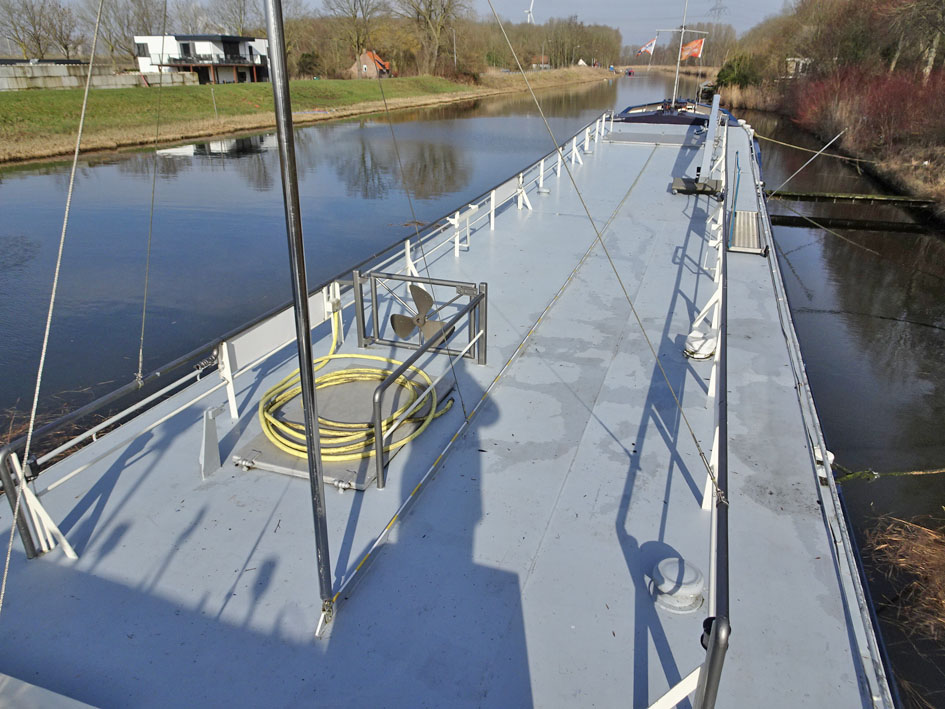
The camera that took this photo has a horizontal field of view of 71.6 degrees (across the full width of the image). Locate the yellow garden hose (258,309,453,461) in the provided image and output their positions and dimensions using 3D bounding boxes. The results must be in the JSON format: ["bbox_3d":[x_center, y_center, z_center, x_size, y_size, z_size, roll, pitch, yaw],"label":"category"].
[{"bbox_3d":[-0.951,0.222,5.256,1.500,0.360,1.930,8,25,18],"label":"yellow garden hose"}]

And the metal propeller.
[{"bbox_3d":[-0.463,-0.346,5.894,0.630,0.570,0.180,8,25,18],"label":"metal propeller"}]

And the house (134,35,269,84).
[{"bbox_3d":[-32.820,-36.071,80.807,12.658,5.457,9.545,8,25,18],"label":"house"}]

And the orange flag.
[{"bbox_3d":[7.928,-10.991,23.615,0.950,0.750,0.180,7,25,15],"label":"orange flag"}]

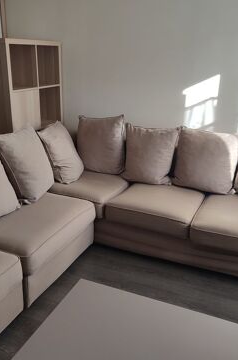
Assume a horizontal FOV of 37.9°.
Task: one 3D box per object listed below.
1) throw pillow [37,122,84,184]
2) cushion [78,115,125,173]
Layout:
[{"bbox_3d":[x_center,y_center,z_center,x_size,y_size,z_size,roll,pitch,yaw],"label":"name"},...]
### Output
[{"bbox_3d":[-0.483,-0.244,2.888,0.170,0.462,0.447,-22,12,19],"label":"throw pillow"},{"bbox_3d":[-0.160,-0.320,3.026,0.441,0.478,0.170,7,11,29],"label":"cushion"}]

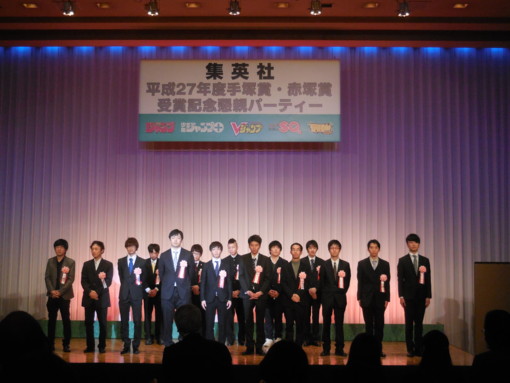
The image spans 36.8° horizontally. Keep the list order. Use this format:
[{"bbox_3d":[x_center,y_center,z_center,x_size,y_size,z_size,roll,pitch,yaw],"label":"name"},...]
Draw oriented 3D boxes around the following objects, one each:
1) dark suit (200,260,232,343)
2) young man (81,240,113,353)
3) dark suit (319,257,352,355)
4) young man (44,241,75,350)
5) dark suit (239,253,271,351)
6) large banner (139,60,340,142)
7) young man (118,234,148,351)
[{"bbox_3d":[-0.568,1.701,11.612,0.478,1.412,0.280,0,-5,0],"label":"dark suit"},{"bbox_3d":[-2.354,1.597,11.682,0.490,1.675,0.310,0,-5,0],"label":"young man"},{"bbox_3d":[1.183,1.694,11.414,0.447,1.402,0.280,0,-5,0],"label":"dark suit"},{"bbox_3d":[-2.929,1.584,11.725,0.464,1.703,0.310,0,-5,0],"label":"young man"},{"bbox_3d":[0.011,1.660,11.540,0.482,1.478,0.280,0,-5,0],"label":"dark suit"},{"bbox_3d":[-0.265,-1.573,13.350,3.506,1.435,0.060,0,-5,0],"label":"large banner"},{"bbox_3d":[-1.810,1.564,11.560,0.440,1.724,0.310,0,-5,0],"label":"young man"}]

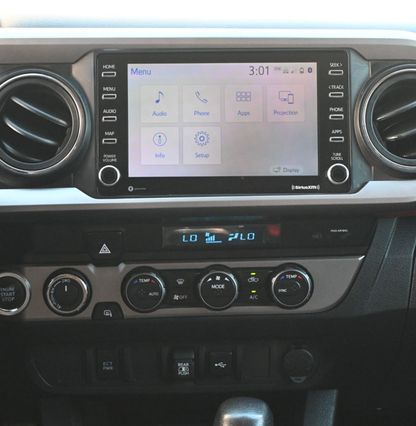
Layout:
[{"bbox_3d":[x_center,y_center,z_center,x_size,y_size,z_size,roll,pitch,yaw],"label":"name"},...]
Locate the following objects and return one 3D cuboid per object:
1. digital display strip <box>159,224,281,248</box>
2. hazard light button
[{"bbox_3d":[0.012,0.021,0.977,0.107,0.022,0.008,-1,-5,-1],"label":"digital display strip"},{"bbox_3d":[-0.094,0.031,0.972,0.033,0.029,0.012,-1,-7,-1],"label":"hazard light button"}]

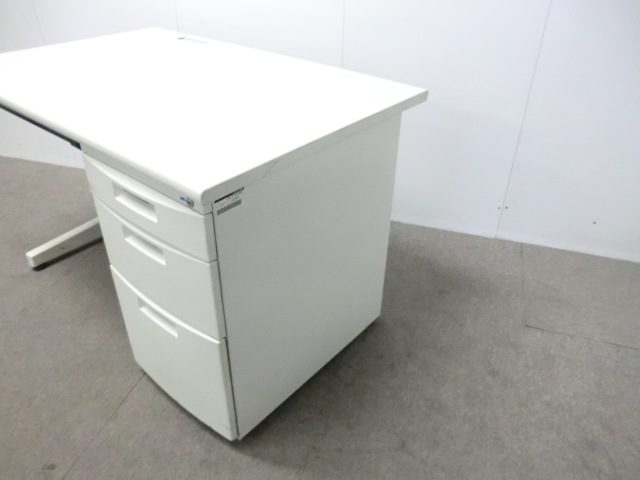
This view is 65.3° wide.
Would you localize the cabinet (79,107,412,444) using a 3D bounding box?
[{"bbox_3d":[-0.160,0.020,1.297,0.395,0.647,0.634,25,40,31],"label":"cabinet"}]

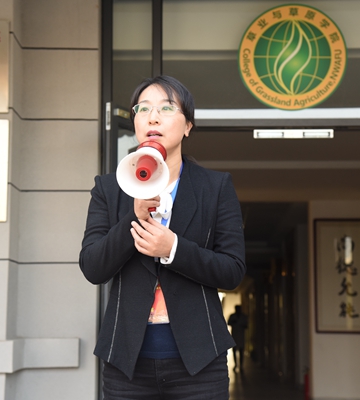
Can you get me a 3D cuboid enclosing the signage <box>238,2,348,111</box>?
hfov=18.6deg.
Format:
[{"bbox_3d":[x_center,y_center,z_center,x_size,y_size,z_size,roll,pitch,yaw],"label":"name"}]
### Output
[{"bbox_3d":[0.702,-0.881,6.800,0.665,0.665,0.030,0,-7,1],"label":"signage"}]

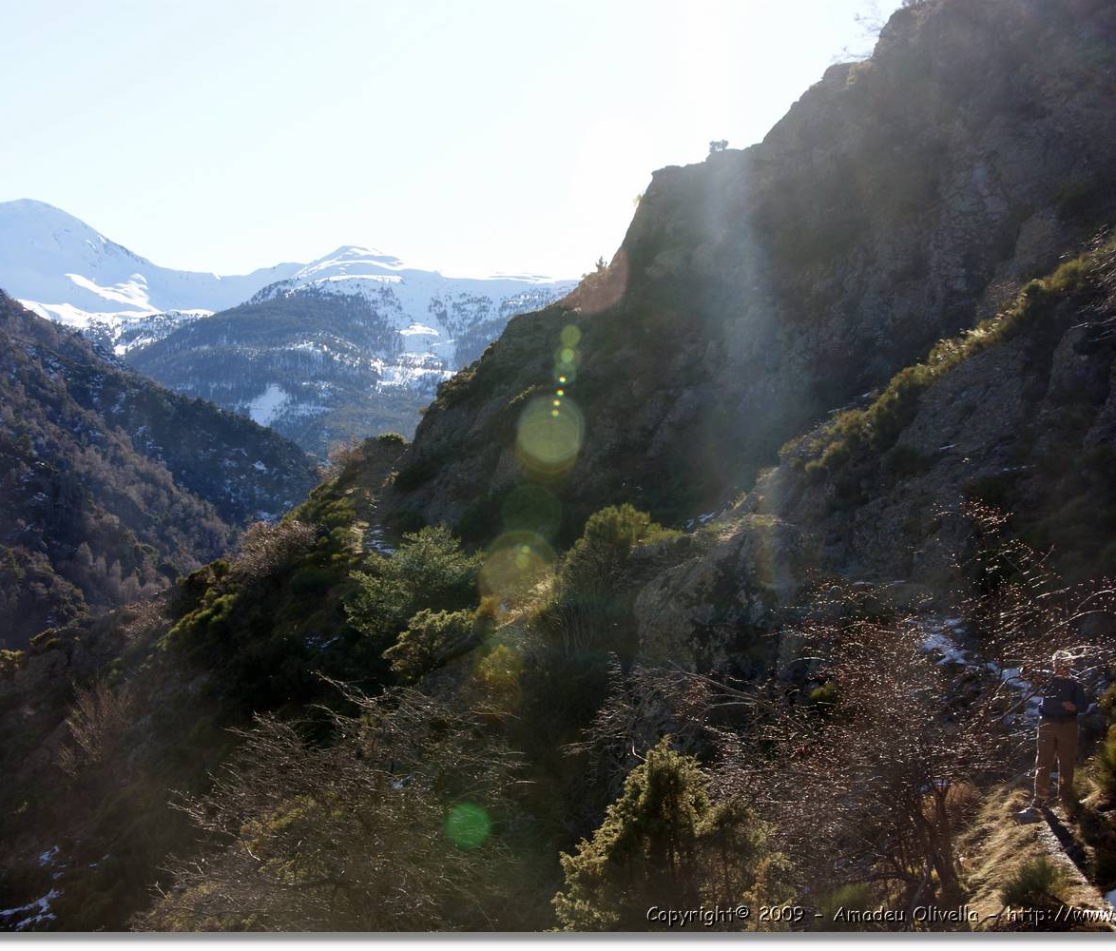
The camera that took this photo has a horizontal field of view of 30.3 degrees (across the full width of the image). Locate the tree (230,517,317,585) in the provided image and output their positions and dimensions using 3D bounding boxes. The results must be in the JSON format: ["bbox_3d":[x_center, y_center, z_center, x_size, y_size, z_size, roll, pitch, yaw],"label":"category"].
[{"bbox_3d":[-10.642,2.792,77.000,3.350,2.400,3.000,0,2,0],"label":"tree"}]

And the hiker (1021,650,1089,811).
[{"bbox_3d":[5.483,2.770,22.500,0.580,1.730,0.400,1,2,22],"label":"hiker"}]

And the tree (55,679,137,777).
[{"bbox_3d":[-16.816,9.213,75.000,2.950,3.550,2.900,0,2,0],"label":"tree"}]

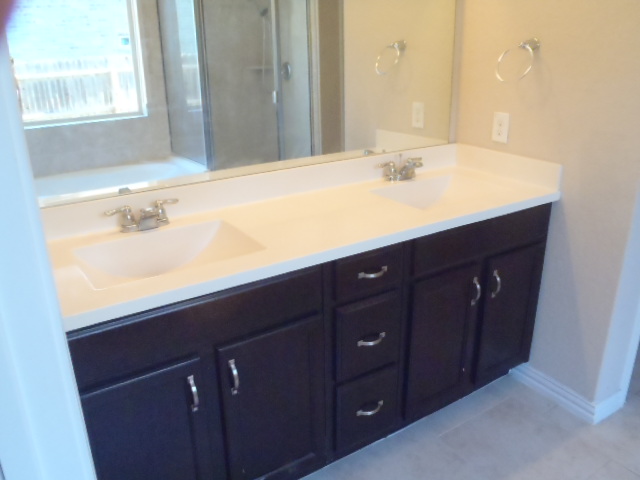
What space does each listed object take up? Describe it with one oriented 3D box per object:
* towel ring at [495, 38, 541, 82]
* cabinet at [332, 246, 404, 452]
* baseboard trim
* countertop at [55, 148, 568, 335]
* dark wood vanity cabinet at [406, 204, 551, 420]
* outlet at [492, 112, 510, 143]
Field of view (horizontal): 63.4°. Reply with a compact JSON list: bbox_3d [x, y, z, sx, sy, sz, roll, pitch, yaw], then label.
[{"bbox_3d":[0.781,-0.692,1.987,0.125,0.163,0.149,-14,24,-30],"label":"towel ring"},{"bbox_3d":[0.026,0.314,1.963,0.332,0.792,0.535,-14,24,-30],"label":"cabinet"},{"bbox_3d":[1.083,0.630,2.295,0.185,0.096,0.410,-14,24,-30],"label":"baseboard trim"},{"bbox_3d":[0.024,-0.121,1.789,1.830,0.145,0.562,-14,24,-30],"label":"countertop"},{"bbox_3d":[0.483,0.205,2.233,0.745,0.792,0.535,-14,24,-30],"label":"dark wood vanity cabinet"},{"bbox_3d":[0.770,-0.478,2.210,0.008,0.118,0.076,-14,24,-30],"label":"outlet"}]

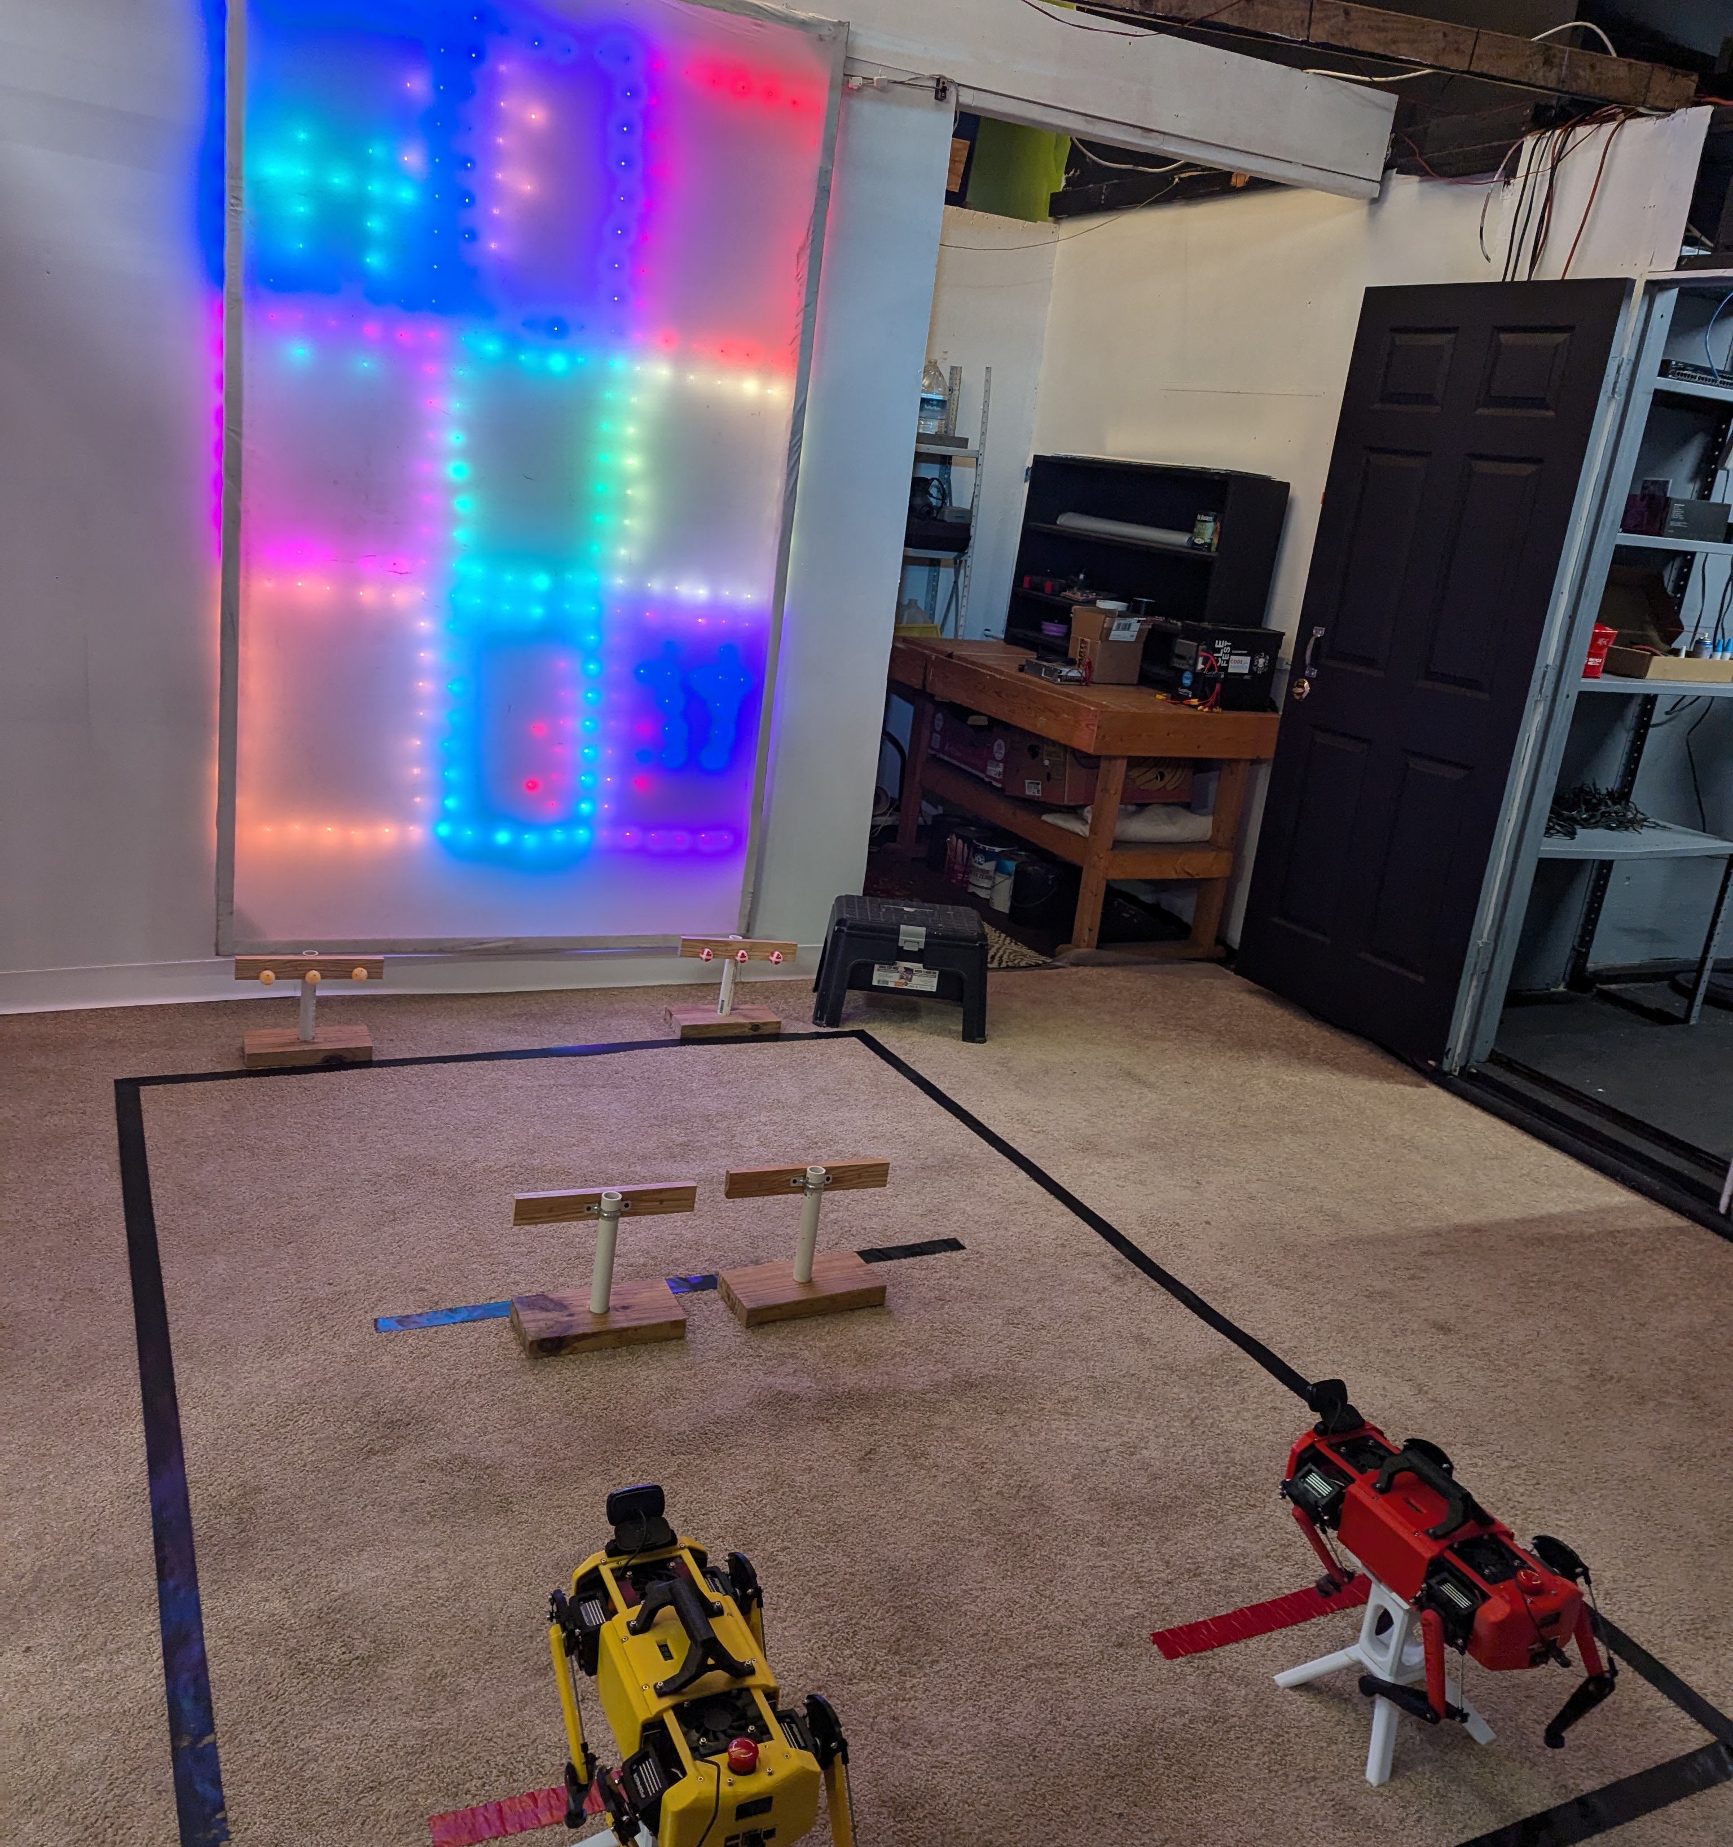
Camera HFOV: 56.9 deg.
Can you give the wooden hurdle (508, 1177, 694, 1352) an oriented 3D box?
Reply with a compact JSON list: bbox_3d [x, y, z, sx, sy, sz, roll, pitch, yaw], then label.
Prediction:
[{"bbox_3d":[-0.440,0.575,2.709,0.320,0.252,0.138,-1,17,-27],"label":"wooden hurdle"}]

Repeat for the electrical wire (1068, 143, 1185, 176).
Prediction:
[{"bbox_3d":[0.934,-2.716,5.650,0.480,0.070,0.050,-1,17,-27],"label":"electrical wire"}]

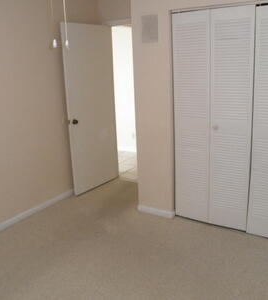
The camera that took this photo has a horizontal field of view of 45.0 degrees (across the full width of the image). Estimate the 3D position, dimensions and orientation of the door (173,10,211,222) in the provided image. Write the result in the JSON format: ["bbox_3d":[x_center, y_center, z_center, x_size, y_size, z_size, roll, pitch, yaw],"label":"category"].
[{"bbox_3d":[0.562,-0.260,3.127,0.366,2.000,0.033,6,16,31],"label":"door"}]

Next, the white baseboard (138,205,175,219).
[{"bbox_3d":[0.239,0.668,3.493,0.430,0.080,0.020,6,16,31],"label":"white baseboard"}]

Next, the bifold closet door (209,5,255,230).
[{"bbox_3d":[0.872,-0.219,2.929,0.373,2.000,0.033,6,16,31],"label":"bifold closet door"}]

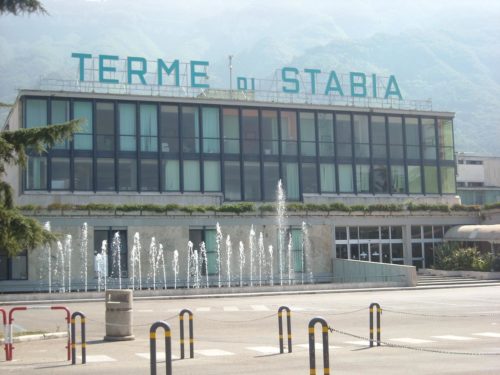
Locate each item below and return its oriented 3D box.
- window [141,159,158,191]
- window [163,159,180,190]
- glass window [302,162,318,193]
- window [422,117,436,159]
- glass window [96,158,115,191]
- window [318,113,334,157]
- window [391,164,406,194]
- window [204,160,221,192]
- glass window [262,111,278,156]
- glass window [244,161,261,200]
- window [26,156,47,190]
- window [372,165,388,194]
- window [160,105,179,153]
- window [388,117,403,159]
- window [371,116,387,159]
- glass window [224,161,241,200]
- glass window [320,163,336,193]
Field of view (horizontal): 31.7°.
[{"bbox_3d":[-6.292,-0.770,55.699,1.190,2.058,0.150,1,-7,-22],"label":"window"},{"bbox_3d":[-5.078,-0.766,56.987,1.193,1.983,0.120,1,-6,-22],"label":"window"},{"bbox_3d":[4.154,-0.661,60.349,1.192,2.093,0.120,1,-7,-22],"label":"glass window"},{"bbox_3d":[13.478,-3.657,66.258,1.218,3.107,0.100,1,-6,-22],"label":"window"},{"bbox_3d":[-8.994,-0.781,55.068,1.151,2.055,0.120,1,-7,-22],"label":"glass window"},{"bbox_3d":[5.282,-3.610,60.774,1.190,3.113,0.150,1,-7,-22],"label":"window"},{"bbox_3d":[10.616,-0.607,62.946,1.256,2.090,0.120,1,-7,-22],"label":"window"},{"bbox_3d":[-2.385,-0.714,55.495,1.138,2.008,0.120,1,-7,-22],"label":"window"},{"bbox_3d":[1.391,-3.658,59.195,1.190,3.113,0.150,1,-7,-22],"label":"glass window"},{"bbox_3d":[0.177,-0.426,59.101,1.193,2.530,0.120,1,-6,-22],"label":"glass window"},{"bbox_3d":[-12.429,-0.829,51.351,1.210,1.978,0.120,1,-7,-22],"label":"window"},{"bbox_3d":[8.915,-0.575,60.157,1.213,1.967,0.120,1,-7,-22],"label":"window"},{"bbox_3d":[-5.167,-3.790,56.980,1.211,3.098,0.120,1,-7,-22],"label":"window"},{"bbox_3d":[10.564,-3.577,63.717,1.193,3.053,0.120,1,-6,-22],"label":"window"},{"bbox_3d":[9.174,-3.562,62.353,1.190,3.113,0.150,1,-7,-22],"label":"window"},{"bbox_3d":[-1.129,-0.436,58.194,1.159,2.636,0.120,1,-7,-22],"label":"glass window"},{"bbox_3d":[5.502,-0.662,62.682,1.218,2.017,0.100,1,-6,-22],"label":"glass window"}]

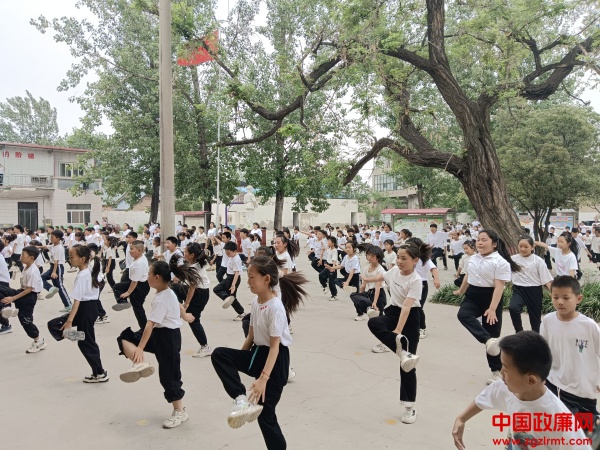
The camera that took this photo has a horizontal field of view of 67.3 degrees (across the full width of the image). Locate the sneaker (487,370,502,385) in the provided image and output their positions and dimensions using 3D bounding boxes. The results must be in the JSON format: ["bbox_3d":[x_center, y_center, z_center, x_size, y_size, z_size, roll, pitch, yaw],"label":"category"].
[{"bbox_3d":[1.899,1.475,4.400,0.245,0.110,0.095,0,0,-37],"label":"sneaker"}]

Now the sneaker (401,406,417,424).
[{"bbox_3d":[0.863,1.480,3.570,0.090,0.100,0.240,0,0,25],"label":"sneaker"}]

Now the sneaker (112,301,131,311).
[{"bbox_3d":[-2.075,0.949,5.250,0.225,0.090,0.100,-9,40,-12],"label":"sneaker"}]

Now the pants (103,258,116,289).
[{"bbox_3d":[-3.963,1.032,9.400,0.360,0.660,0.290,0,0,-30],"label":"pants"}]

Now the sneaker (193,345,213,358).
[{"bbox_3d":[-1.137,1.475,5.280,0.240,0.110,0.095,0,0,-31],"label":"sneaker"}]

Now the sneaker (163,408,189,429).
[{"bbox_3d":[-0.909,1.413,3.290,0.090,0.105,0.235,0,0,37],"label":"sneaker"}]

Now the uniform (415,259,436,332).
[{"bbox_3d":[1.600,0.945,6.030,0.400,0.970,0.400,0,0,-35],"label":"uniform"}]

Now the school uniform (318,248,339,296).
[{"bbox_3d":[0.575,0.950,9.080,0.400,0.980,0.360,0,0,-32],"label":"school uniform"}]

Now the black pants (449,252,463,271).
[{"bbox_3d":[4.327,1.026,12.500,0.330,0.540,0.340,-1,2,-37],"label":"black pants"}]

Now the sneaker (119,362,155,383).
[{"bbox_3d":[-1.147,1.037,3.180,0.240,0.090,0.105,-14,31,-13],"label":"sneaker"}]

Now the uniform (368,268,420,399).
[{"bbox_3d":[0.710,0.810,3.350,0.420,1.010,0.380,0,0,-37],"label":"uniform"}]

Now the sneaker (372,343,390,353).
[{"bbox_3d":[0.933,1.392,5.100,0.230,0.100,0.088,0,0,-30],"label":"sneaker"}]

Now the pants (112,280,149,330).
[{"bbox_3d":[-1.974,1.002,5.280,0.420,0.670,0.360,-1,2,-23],"label":"pants"}]

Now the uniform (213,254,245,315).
[{"bbox_3d":[-1.087,0.904,6.850,0.460,0.930,0.360,0,0,-30],"label":"uniform"}]

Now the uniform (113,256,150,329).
[{"bbox_3d":[-1.974,0.849,5.280,0.420,0.970,0.400,-1,2,-23],"label":"uniform"}]

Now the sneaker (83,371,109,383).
[{"bbox_3d":[-1.965,1.458,4.330,0.235,0.095,0.090,0,2,-8],"label":"sneaker"}]

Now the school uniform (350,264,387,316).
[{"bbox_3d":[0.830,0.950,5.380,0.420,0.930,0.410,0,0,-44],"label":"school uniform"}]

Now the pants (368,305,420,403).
[{"bbox_3d":[0.765,1.035,3.600,0.420,0.770,0.380,0,0,-35],"label":"pants"}]

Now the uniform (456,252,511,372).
[{"bbox_3d":[1.690,0.806,4.150,0.400,1.100,0.430,0,0,-37],"label":"uniform"}]

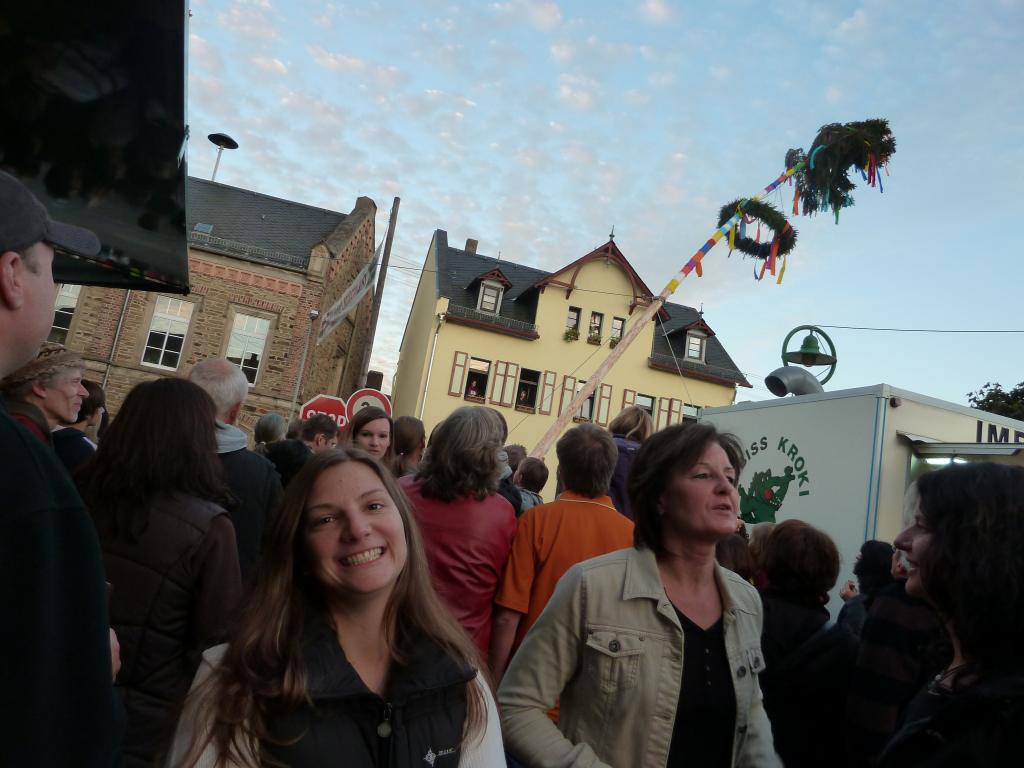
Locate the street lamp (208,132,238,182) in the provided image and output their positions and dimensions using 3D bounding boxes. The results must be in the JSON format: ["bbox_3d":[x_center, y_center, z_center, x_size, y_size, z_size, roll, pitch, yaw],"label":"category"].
[{"bbox_3d":[-11.864,-9.181,29.968,1.200,2.130,1.200,12,-11,-11],"label":"street lamp"}]

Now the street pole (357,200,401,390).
[{"bbox_3d":[-3.236,-0.192,16.194,0.160,8.435,0.160,11,-11,-14],"label":"street pole"}]

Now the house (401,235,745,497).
[{"bbox_3d":[1.618,1.280,33.373,13.125,13.000,11.500,12,-12,-14],"label":"house"}]

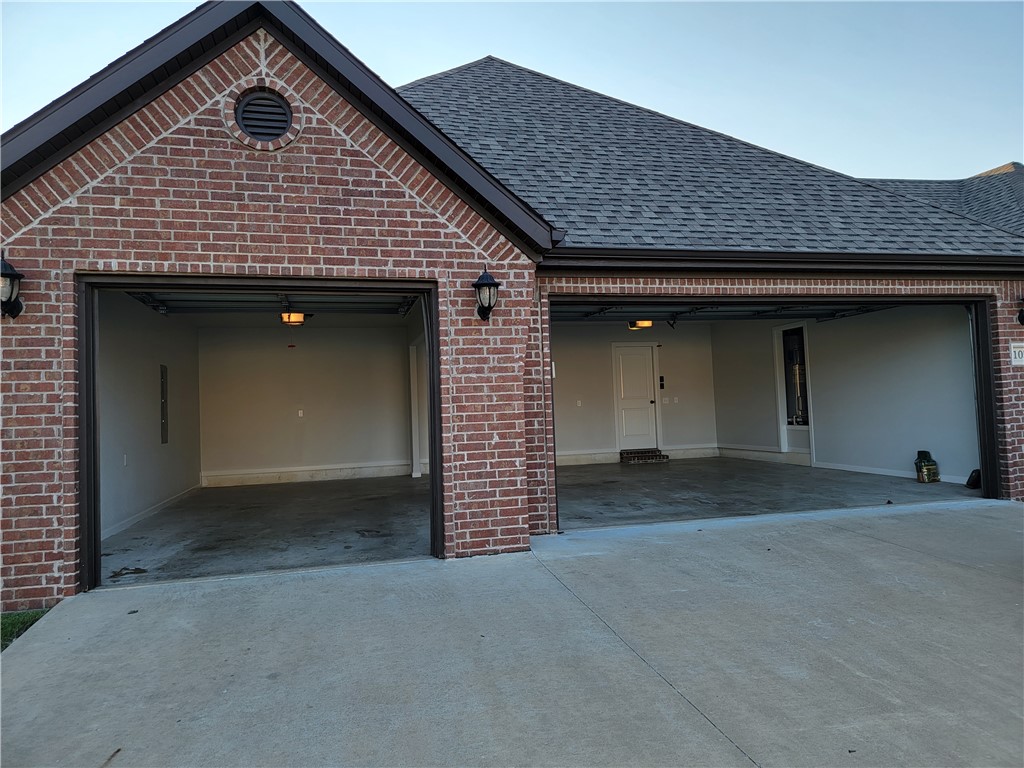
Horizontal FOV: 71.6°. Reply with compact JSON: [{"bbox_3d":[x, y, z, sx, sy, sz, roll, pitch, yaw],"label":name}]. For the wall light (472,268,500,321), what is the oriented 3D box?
[{"bbox_3d":[-0.209,-0.733,5.803,0.235,0.460,0.269,-1,-3,-16],"label":"wall light"}]

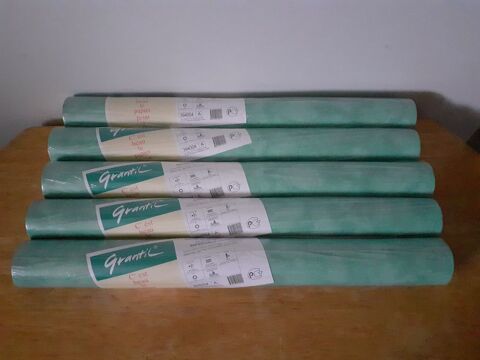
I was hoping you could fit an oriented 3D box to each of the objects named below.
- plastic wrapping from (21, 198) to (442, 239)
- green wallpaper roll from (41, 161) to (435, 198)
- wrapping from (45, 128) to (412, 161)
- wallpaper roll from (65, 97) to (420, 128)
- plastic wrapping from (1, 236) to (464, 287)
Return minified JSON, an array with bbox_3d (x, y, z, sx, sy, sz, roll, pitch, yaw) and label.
[{"bbox_3d":[-0.007,0.054,0.507,0.530,0.059,0.059,0,61,0],"label":"plastic wrapping"},{"bbox_3d":[-0.002,0.003,0.535,0.530,0.059,0.059,0,61,0],"label":"green wallpaper roll"},{"bbox_3d":[-0.007,-0.048,0.563,0.530,0.059,0.059,0,61,0],"label":"wrapping"},{"bbox_3d":[0.000,-0.099,0.592,0.530,0.059,0.059,0,61,0],"label":"wallpaper roll"},{"bbox_3d":[-0.008,0.106,0.478,0.530,0.059,0.059,0,61,0],"label":"plastic wrapping"}]

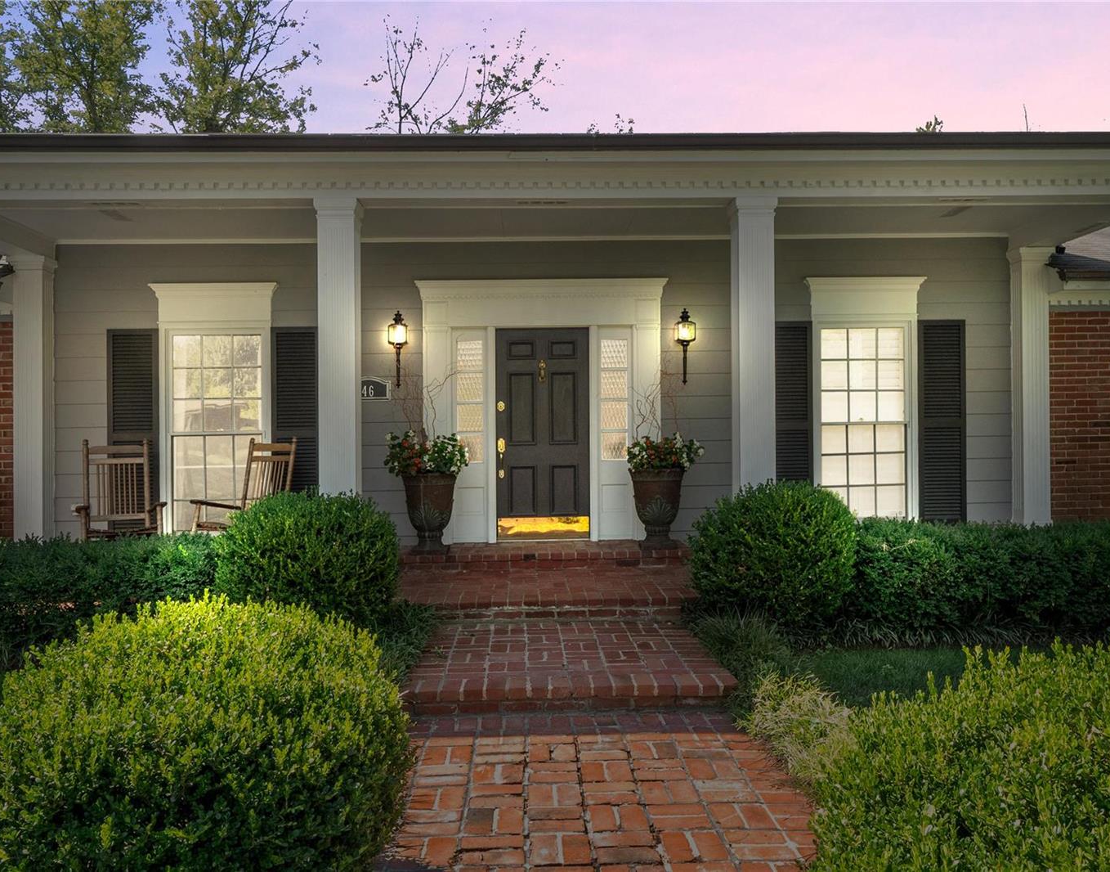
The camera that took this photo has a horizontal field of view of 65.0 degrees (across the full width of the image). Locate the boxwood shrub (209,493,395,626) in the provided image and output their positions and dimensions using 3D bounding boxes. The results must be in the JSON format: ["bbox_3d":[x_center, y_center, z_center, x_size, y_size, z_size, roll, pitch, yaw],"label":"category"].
[{"bbox_3d":[-1.579,0.863,5.534,1.173,1.012,1.150,-1,0,-3],"label":"boxwood shrub"}]

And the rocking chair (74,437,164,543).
[{"bbox_3d":[-3.490,0.610,7.050,0.660,1.140,0.820,0,0,-23],"label":"rocking chair"}]

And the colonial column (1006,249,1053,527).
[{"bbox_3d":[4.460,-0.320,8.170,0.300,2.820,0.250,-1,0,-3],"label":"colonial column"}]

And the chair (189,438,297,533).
[{"bbox_3d":[-2.651,0.620,7.389,0.680,1.160,0.860,-1,0,45],"label":"chair"}]

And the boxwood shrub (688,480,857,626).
[{"bbox_3d":[1.443,0.820,5.767,1.129,1.032,1.106,-1,0,-3],"label":"boxwood shrub"}]

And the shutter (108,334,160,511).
[{"bbox_3d":[-3.820,-0.018,7.890,0.460,1.900,0.045,-1,0,-3],"label":"shutter"}]

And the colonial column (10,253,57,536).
[{"bbox_3d":[-4.723,-0.204,7.911,0.300,2.856,0.260,-1,0,-3],"label":"colonial column"}]

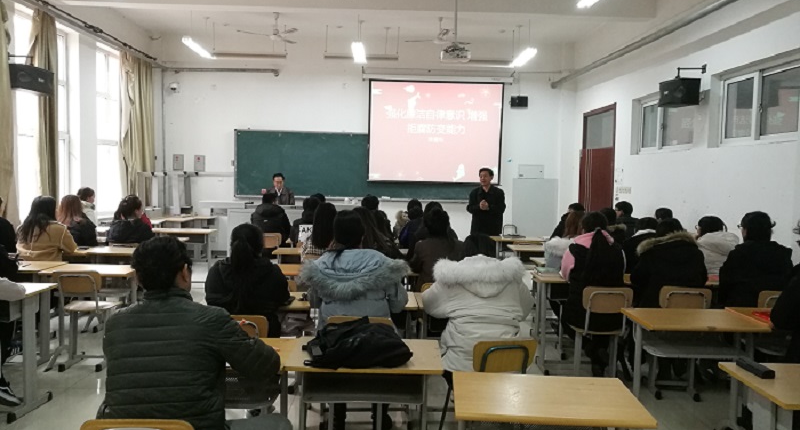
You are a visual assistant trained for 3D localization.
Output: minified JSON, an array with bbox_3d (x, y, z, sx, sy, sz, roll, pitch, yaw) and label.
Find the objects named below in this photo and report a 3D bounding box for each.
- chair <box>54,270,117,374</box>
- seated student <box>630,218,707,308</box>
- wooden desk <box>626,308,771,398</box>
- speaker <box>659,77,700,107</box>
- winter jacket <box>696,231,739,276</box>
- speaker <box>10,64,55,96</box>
[{"bbox_3d":[-2.434,0.787,4.942,0.380,0.790,0.500,1,4,-2],"label":"chair"},{"bbox_3d":[2.022,0.671,5.064,0.560,1.280,0.780,1,4,-7],"label":"seated student"},{"bbox_3d":[1.677,0.980,3.636,0.650,0.765,0.453,1,4,-1],"label":"wooden desk"},{"bbox_3d":[3.142,-1.367,6.981,0.250,0.280,0.400,-1,4,-27],"label":"speaker"},{"bbox_3d":[2.715,0.460,5.437,0.500,0.640,0.420,0,4,-13],"label":"winter jacket"},{"bbox_3d":[-3.948,-1.433,6.613,0.270,0.255,0.480,3,4,28],"label":"speaker"}]

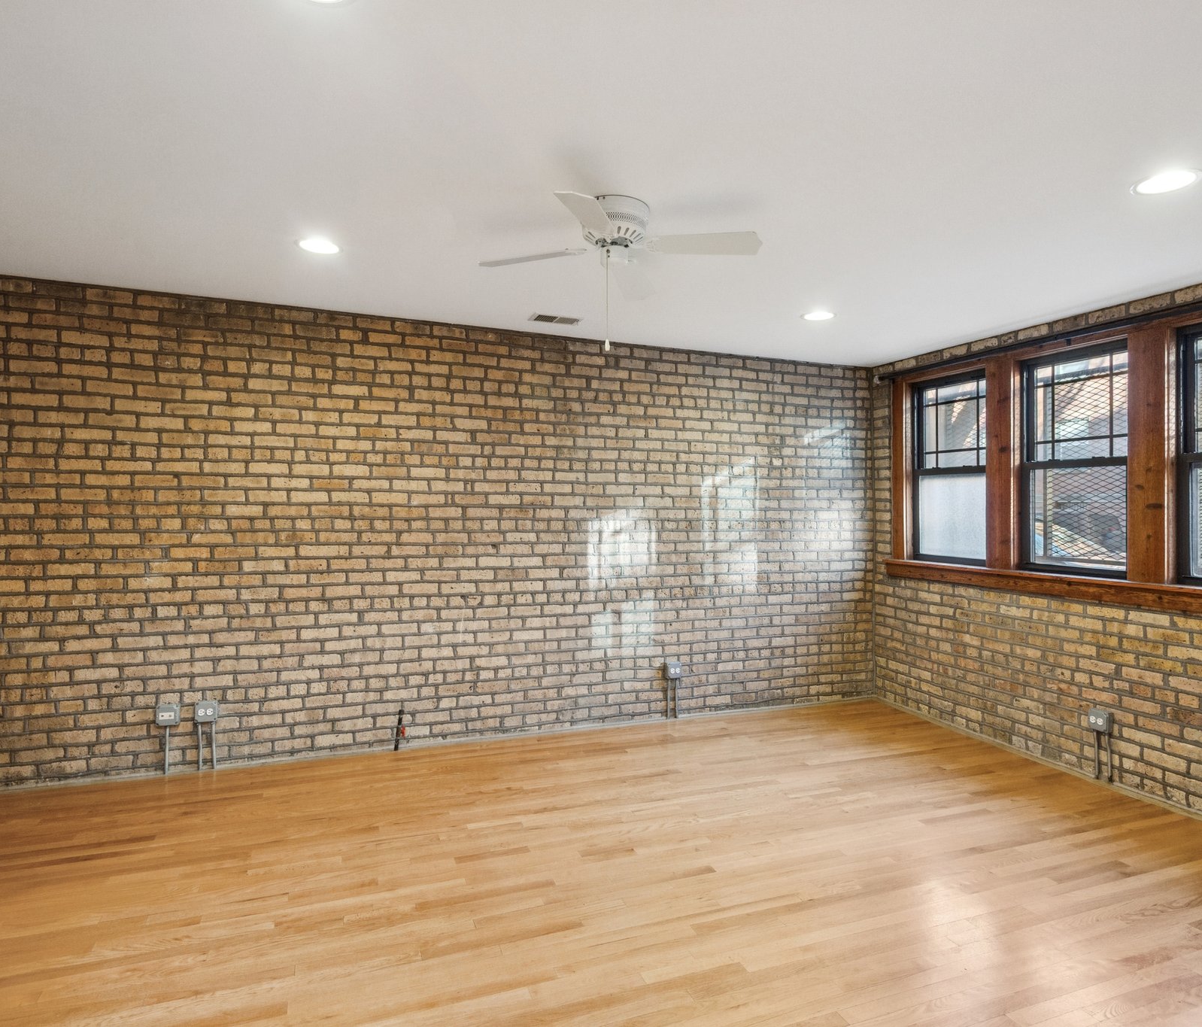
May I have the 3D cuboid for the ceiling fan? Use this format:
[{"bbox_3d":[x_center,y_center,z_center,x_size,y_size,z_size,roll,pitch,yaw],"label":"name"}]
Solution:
[{"bbox_3d":[0.048,-0.845,2.502,1.010,0.520,1.010,1,0,14],"label":"ceiling fan"}]

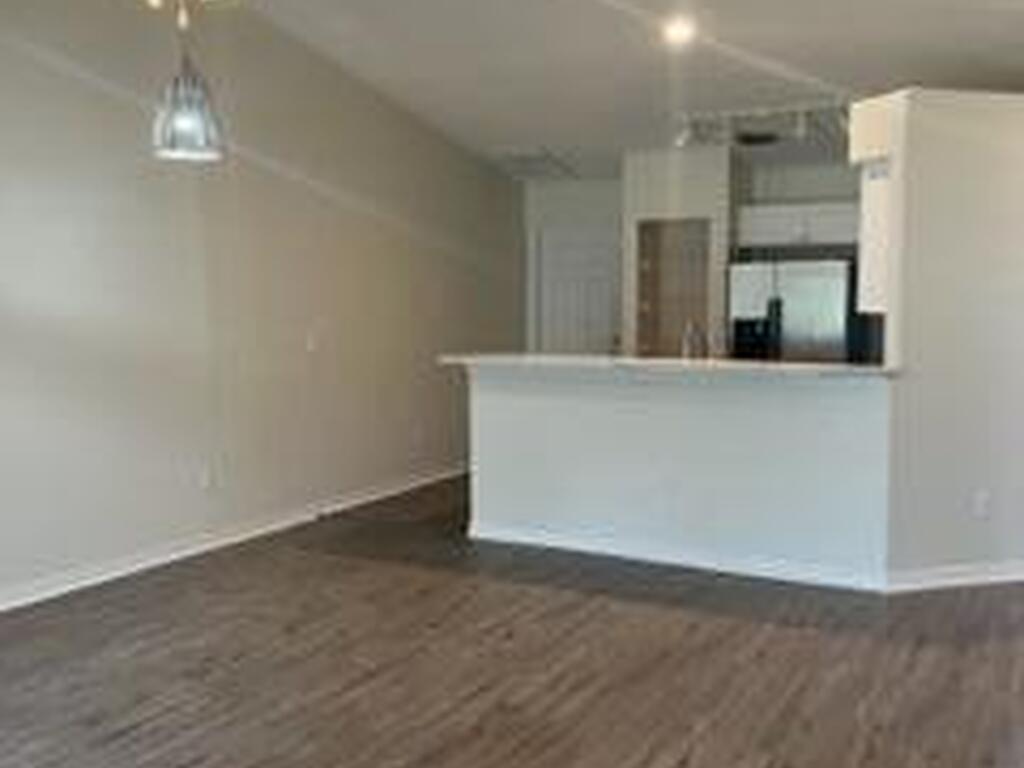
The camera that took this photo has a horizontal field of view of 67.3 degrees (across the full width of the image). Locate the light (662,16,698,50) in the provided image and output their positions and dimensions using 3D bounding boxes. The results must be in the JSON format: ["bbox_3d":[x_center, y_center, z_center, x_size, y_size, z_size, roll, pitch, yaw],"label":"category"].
[{"bbox_3d":[0.931,-1.937,4.250,0.180,0.050,0.180,2,6,24],"label":"light"}]

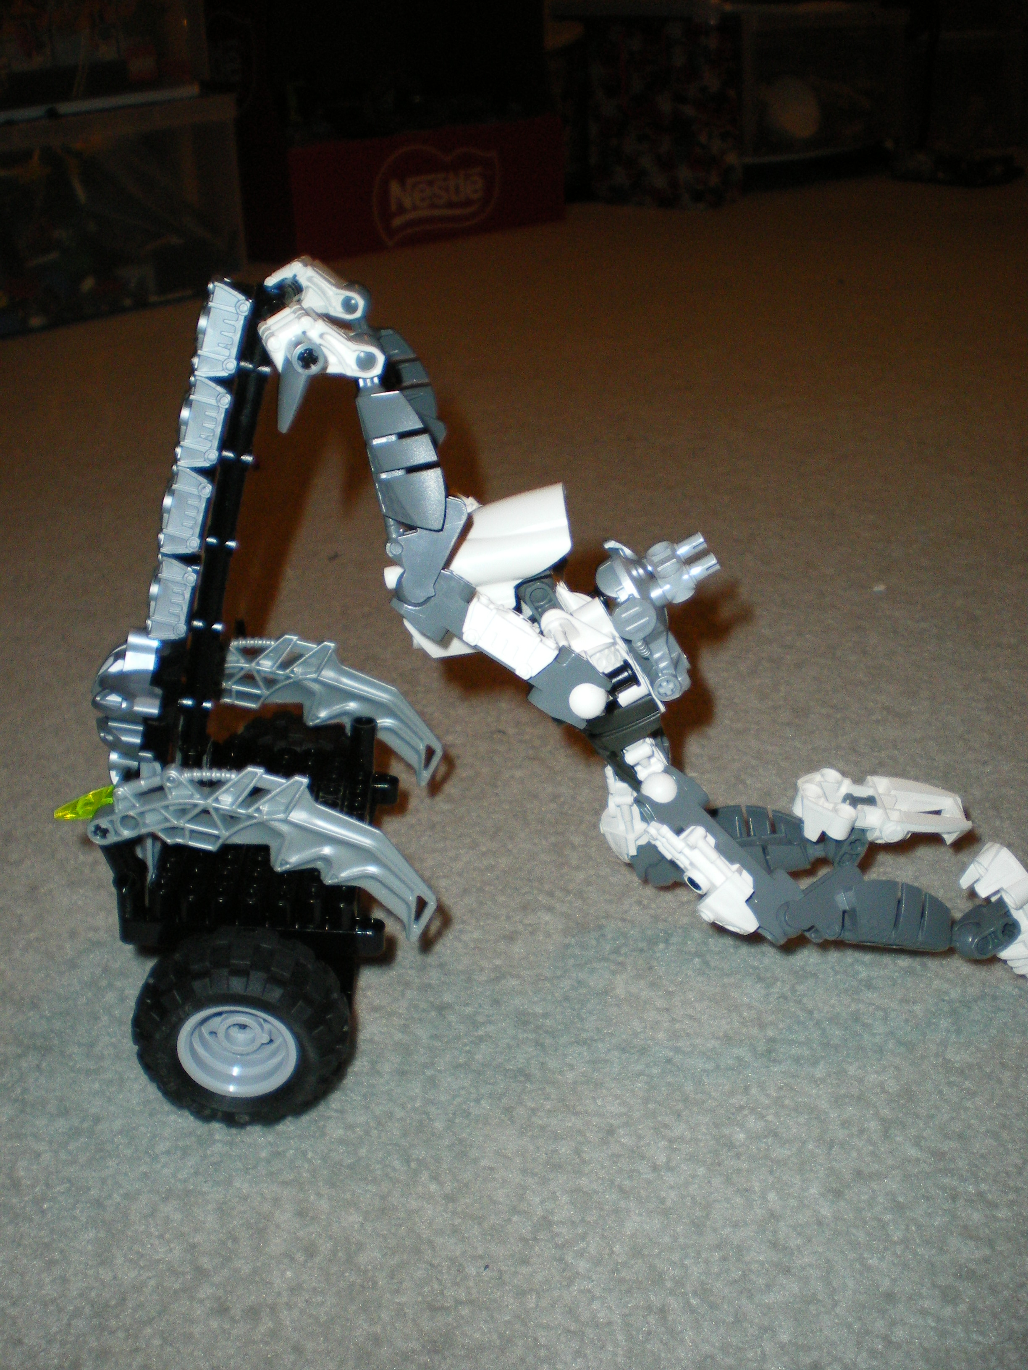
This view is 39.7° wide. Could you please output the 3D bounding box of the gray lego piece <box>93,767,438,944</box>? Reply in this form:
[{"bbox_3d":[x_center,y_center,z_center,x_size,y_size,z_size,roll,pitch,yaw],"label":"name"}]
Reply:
[{"bbox_3d":[-0.062,0.039,0.373,0.093,0.038,0.011,19,24,-11],"label":"gray lego piece"}]

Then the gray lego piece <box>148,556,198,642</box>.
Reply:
[{"bbox_3d":[-0.091,-0.024,0.381,0.012,0.024,0.009,13,25,-8],"label":"gray lego piece"}]

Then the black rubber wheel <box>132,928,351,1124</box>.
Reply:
[{"bbox_3d":[-0.072,0.091,0.380,0.056,0.056,0.025,-1,26,-1],"label":"black rubber wheel"}]

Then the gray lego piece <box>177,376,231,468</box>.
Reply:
[{"bbox_3d":[-0.078,-0.067,0.360,0.012,0.024,0.009,15,25,-9],"label":"gray lego piece"}]

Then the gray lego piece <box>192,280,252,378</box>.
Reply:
[{"bbox_3d":[-0.072,-0.087,0.350,0.012,0.024,0.009,14,25,-9],"label":"gray lego piece"}]

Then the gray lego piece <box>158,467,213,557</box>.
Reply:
[{"bbox_3d":[-0.085,-0.046,0.371,0.012,0.024,0.009,14,25,-9],"label":"gray lego piece"}]

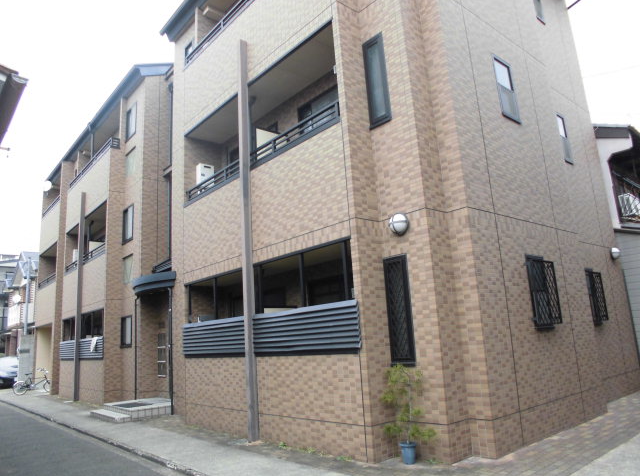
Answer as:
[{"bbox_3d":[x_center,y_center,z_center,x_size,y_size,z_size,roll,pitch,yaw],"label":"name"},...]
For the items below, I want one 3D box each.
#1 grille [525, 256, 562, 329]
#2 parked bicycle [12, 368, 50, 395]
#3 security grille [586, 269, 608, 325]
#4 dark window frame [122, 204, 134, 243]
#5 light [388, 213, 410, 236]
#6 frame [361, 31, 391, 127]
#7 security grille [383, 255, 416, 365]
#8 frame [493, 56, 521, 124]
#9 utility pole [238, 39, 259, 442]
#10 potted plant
[{"bbox_3d":[3.174,0.761,6.812,0.580,1.030,0.160,7,-16,-41],"label":"grille"},{"bbox_3d":[-12.204,6.154,20.662,1.650,1.060,0.550,3,-14,-30],"label":"parked bicycle"},{"bbox_3d":[4.660,0.991,8.079,0.390,0.950,0.150,7,-16,-41],"label":"security grille"},{"bbox_3d":[-5.626,-0.378,14.114,0.100,1.050,0.820,7,-16,-41],"label":"dark window frame"},{"bbox_3d":[0.955,-0.171,6.021,0.170,0.287,0.287,7,-16,-41],"label":"light"},{"bbox_3d":[0.757,-2.178,6.636,0.100,1.310,0.385,7,-16,-41],"label":"frame"},{"bbox_3d":[0.953,0.915,5.966,0.080,1.340,0.380,7,-16,-41],"label":"security grille"},{"bbox_3d":[2.905,-2.312,7.480,0.600,1.000,0.100,7,-16,-41],"label":"frame"},{"bbox_3d":[-1.205,-0.210,7.848,0.140,6.640,0.120,7,-16,-41],"label":"utility pole"},{"bbox_3d":[0.953,1.997,5.492,0.500,1.080,0.570,7,-16,-41],"label":"potted plant"}]

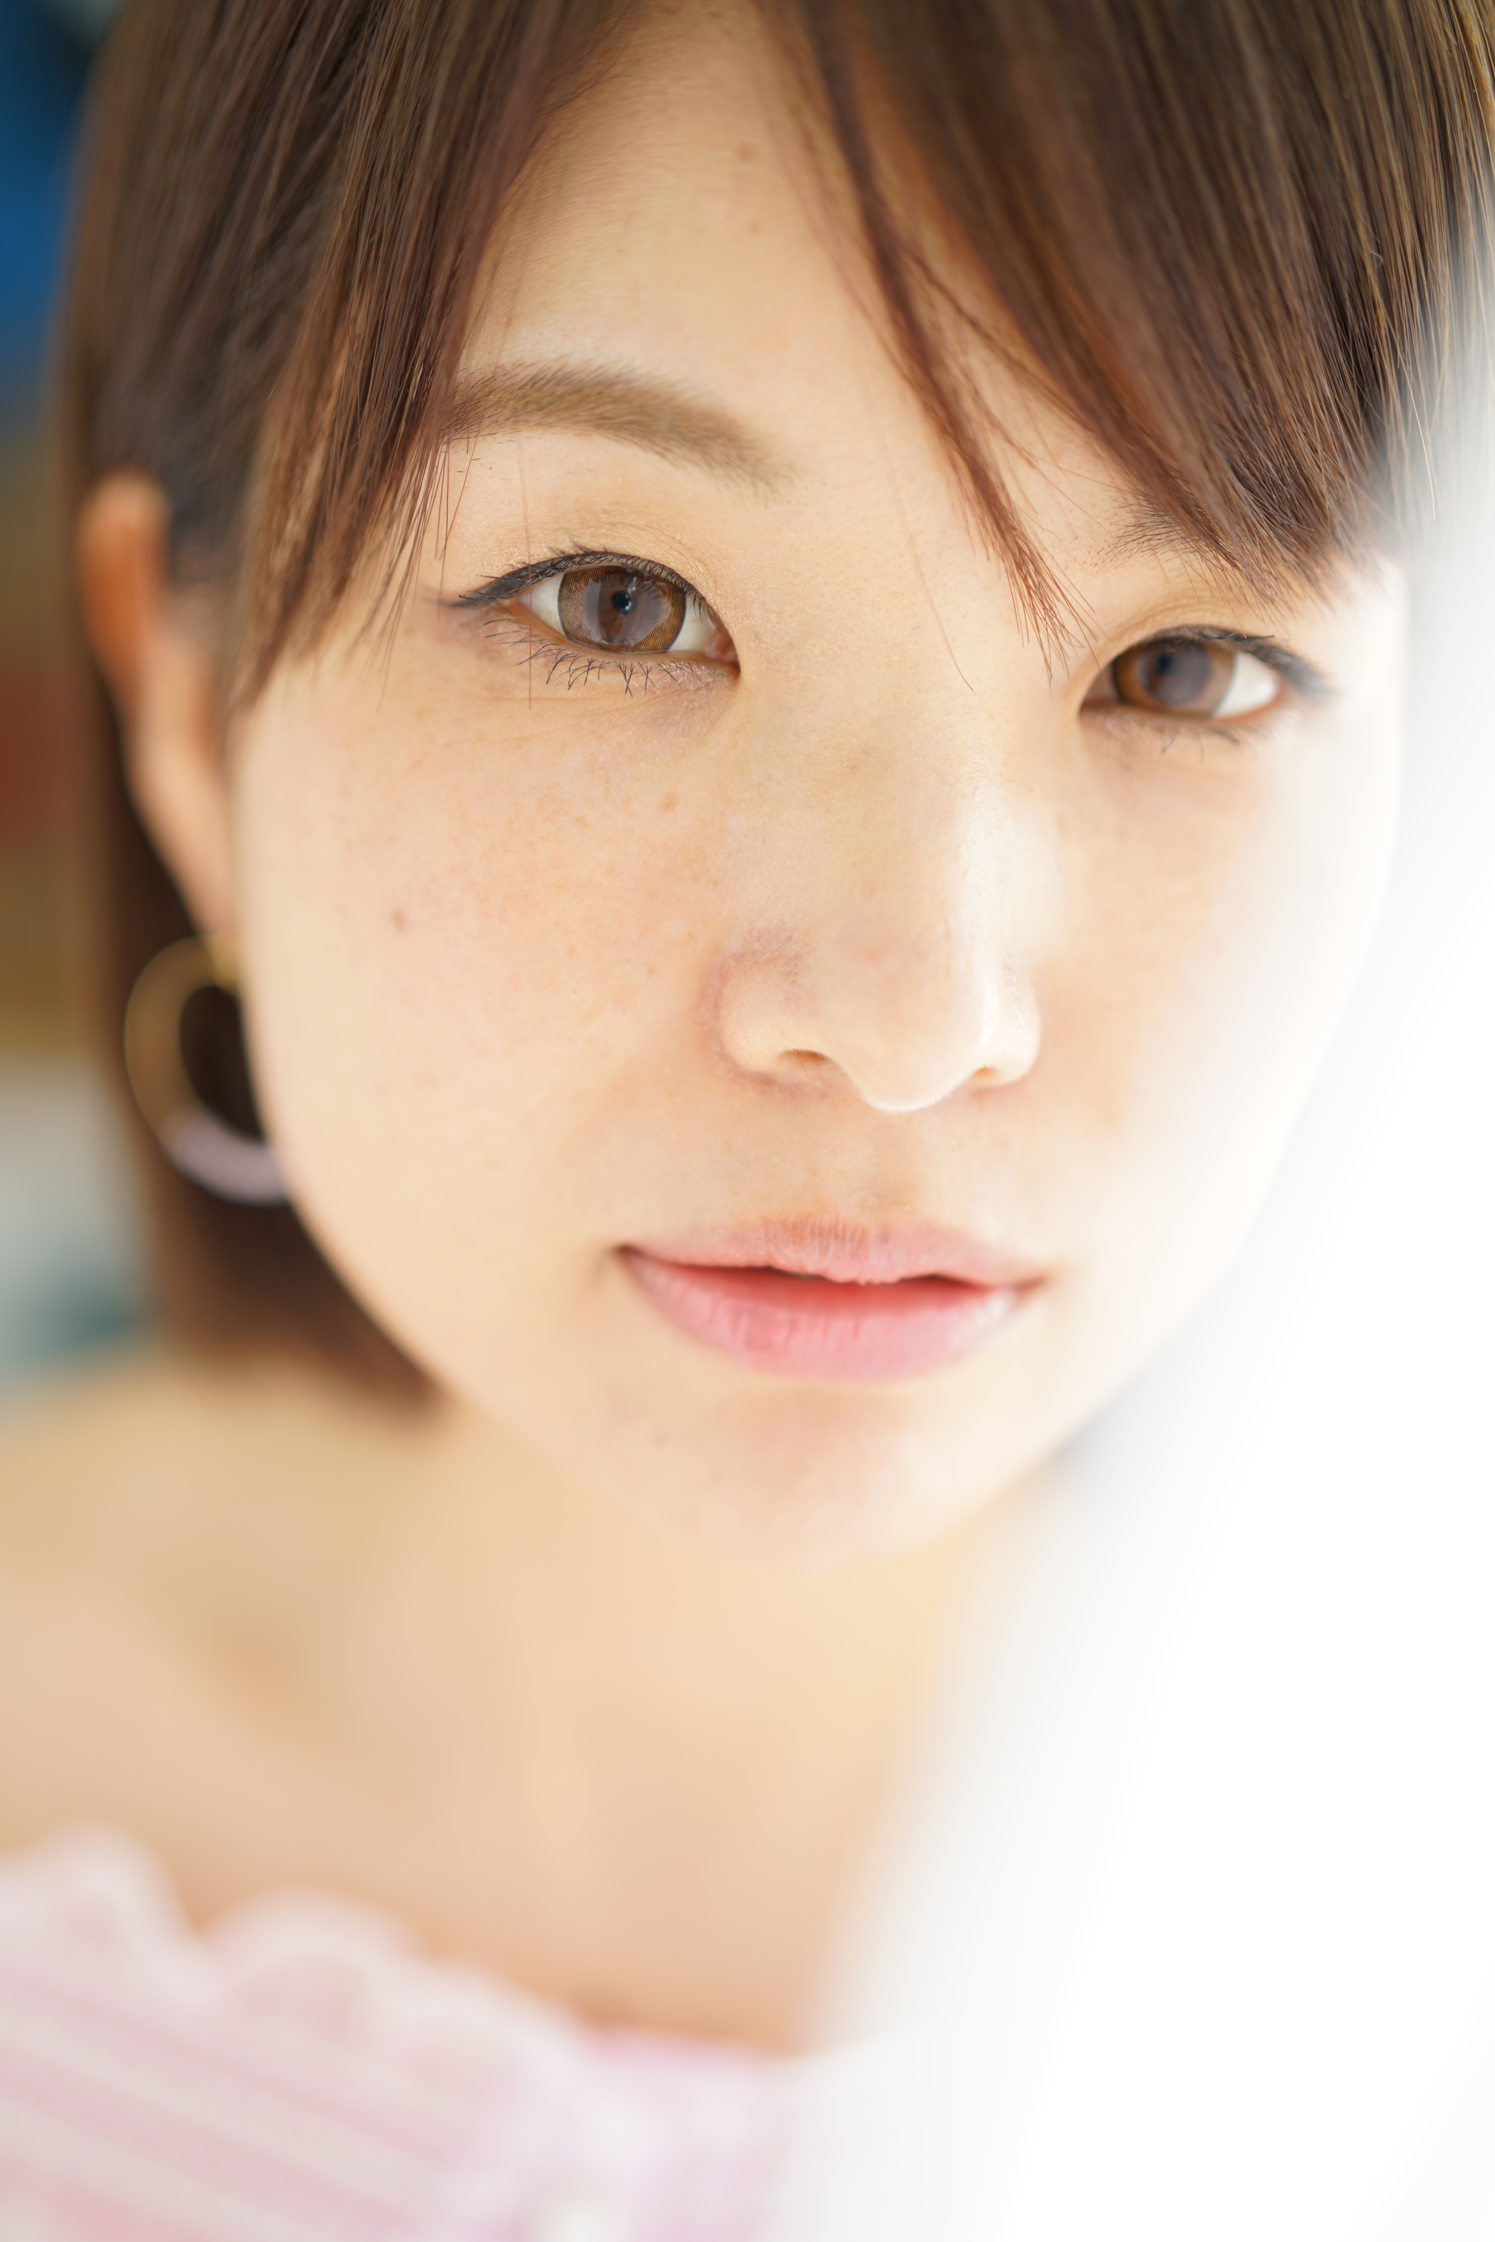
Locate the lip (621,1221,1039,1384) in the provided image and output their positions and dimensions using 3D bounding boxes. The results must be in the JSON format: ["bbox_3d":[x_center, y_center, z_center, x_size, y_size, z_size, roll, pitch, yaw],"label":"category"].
[{"bbox_3d":[0.009,0.020,0.341,0.046,0.018,0.017,5,7,-6],"label":"lip"}]

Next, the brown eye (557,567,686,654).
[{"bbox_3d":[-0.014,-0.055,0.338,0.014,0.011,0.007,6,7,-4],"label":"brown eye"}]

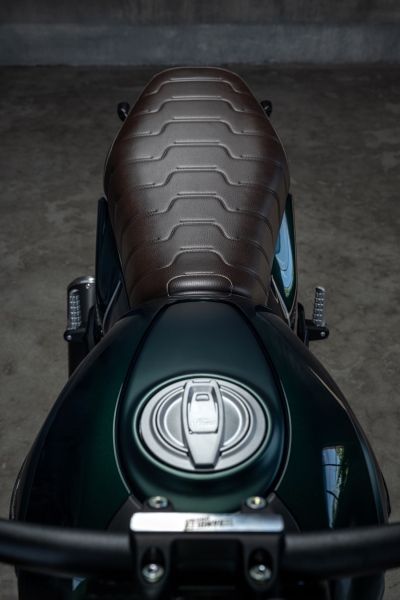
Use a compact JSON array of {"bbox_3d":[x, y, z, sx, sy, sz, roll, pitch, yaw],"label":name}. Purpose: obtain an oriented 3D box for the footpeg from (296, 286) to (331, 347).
[{"bbox_3d":[0.216,0.033,1.360,0.066,0.100,0.085,0,43,0],"label":"footpeg"}]

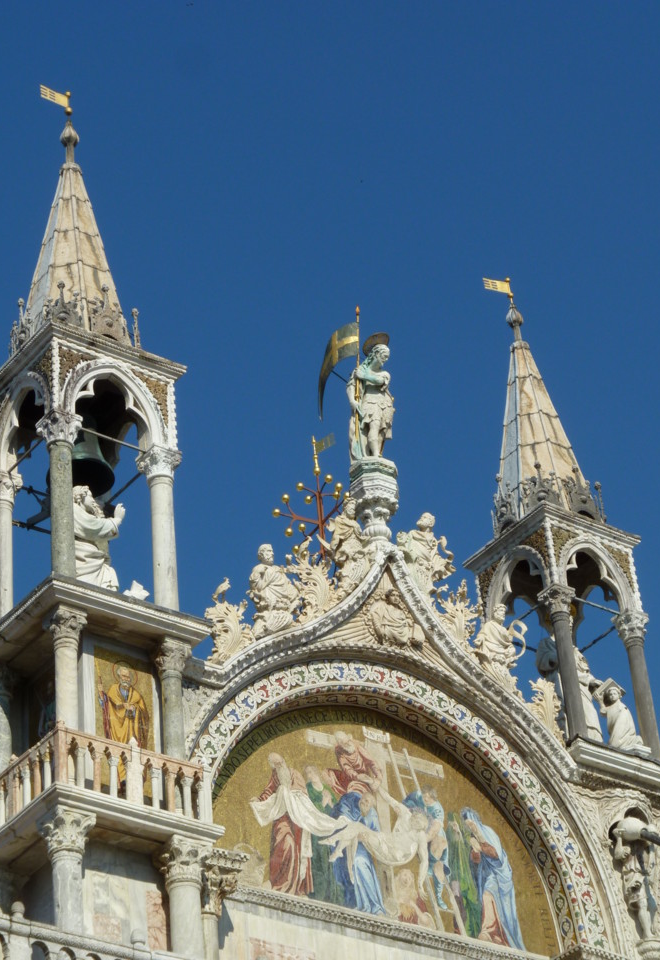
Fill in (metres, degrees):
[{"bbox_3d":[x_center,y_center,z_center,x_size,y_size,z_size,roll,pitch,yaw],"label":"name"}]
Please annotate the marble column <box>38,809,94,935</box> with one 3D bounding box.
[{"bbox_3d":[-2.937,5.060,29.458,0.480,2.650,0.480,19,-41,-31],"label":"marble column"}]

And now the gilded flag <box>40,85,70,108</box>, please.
[{"bbox_3d":[-4.180,-5.839,39.658,0.498,0.253,0.040,19,-41,-32],"label":"gilded flag"}]

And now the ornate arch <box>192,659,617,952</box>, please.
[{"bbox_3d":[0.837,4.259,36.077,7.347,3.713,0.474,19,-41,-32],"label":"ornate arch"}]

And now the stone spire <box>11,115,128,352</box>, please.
[{"bbox_3d":[-3.561,-3.246,36.307,1.500,4.800,1.500,19,-41,-31],"label":"stone spire"}]

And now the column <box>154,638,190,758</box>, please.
[{"bbox_3d":[-1.983,3.228,33.463,0.395,2.567,0.395,19,-41,-32],"label":"column"}]

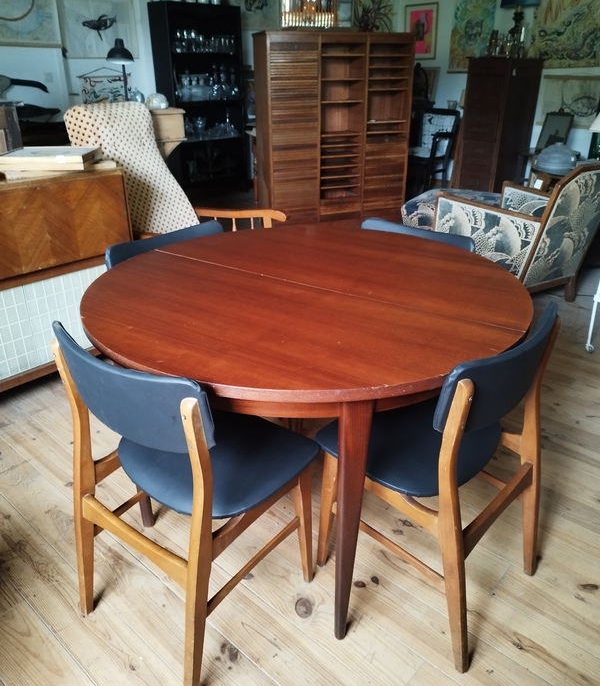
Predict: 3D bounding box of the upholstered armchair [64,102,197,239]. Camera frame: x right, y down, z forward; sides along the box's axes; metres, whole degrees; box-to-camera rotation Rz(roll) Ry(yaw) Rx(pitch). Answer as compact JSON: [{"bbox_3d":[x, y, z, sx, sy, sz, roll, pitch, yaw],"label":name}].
[{"bbox_3d":[-0.586,-0.624,2.877,0.820,1.090,0.640,8,27,16],"label":"upholstered armchair"}]

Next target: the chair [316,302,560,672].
[{"bbox_3d":[0.341,0.278,1.377,0.490,0.785,0.480,22,34,38],"label":"chair"}]

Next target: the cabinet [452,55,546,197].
[{"bbox_3d":[1.852,-1.942,5.250,0.520,1.320,0.430,-22,33,-36],"label":"cabinet"}]

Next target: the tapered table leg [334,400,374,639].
[{"bbox_3d":[0.109,0.394,1.221,0.064,0.690,0.055,-5,26,-9],"label":"tapered table leg"}]

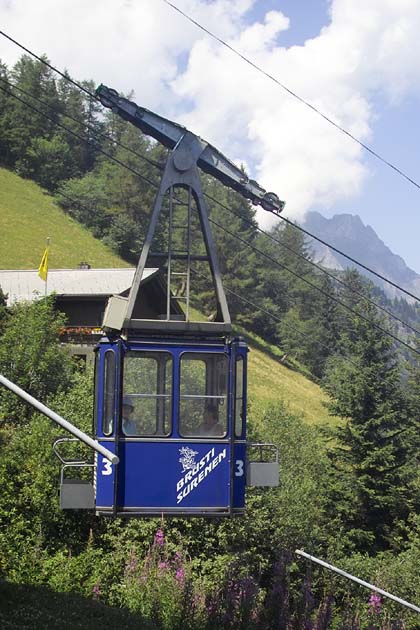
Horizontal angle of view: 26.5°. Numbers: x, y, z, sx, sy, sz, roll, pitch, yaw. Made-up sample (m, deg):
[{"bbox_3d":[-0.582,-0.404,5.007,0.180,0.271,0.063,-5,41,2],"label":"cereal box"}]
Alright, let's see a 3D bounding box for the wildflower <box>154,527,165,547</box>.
[{"bbox_3d":[-0.413,1.812,7.300,0.079,0.164,0.079,1,-6,0],"label":"wildflower"}]

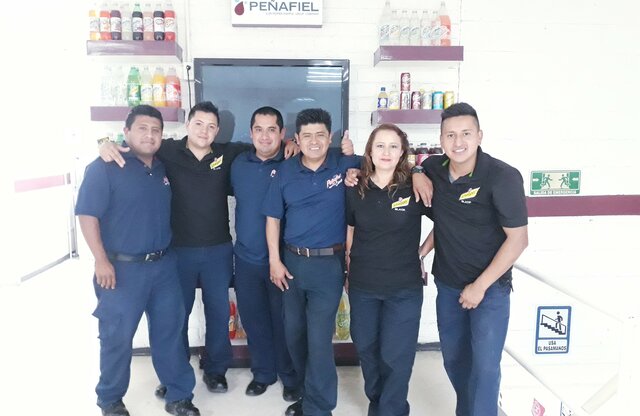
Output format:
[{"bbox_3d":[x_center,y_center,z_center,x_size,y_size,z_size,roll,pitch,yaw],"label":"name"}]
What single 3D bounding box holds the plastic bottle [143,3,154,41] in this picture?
[{"bbox_3d":[-1.113,-1.200,3.239,0.071,0.238,0.071,0,6,-3],"label":"plastic bottle"}]

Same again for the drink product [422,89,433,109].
[{"bbox_3d":[0.738,-0.729,3.418,0.066,0.124,0.066,0,7,-3],"label":"drink product"}]

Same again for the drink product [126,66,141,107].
[{"bbox_3d":[-1.223,-0.793,3.280,0.088,0.262,0.088,0,6,-3],"label":"drink product"}]

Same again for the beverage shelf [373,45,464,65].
[{"bbox_3d":[0.663,-1.018,3.387,0.556,0.092,0.235,0,6,-4],"label":"beverage shelf"}]

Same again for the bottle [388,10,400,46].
[{"bbox_3d":[0.492,-1.178,3.288,0.072,0.241,0.072,0,7,-3],"label":"bottle"}]

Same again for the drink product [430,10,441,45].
[{"bbox_3d":[0.765,-1.181,3.302,0.072,0.245,0.072,0,7,-3],"label":"drink product"}]

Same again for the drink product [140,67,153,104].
[{"bbox_3d":[-1.129,-0.785,3.252,0.084,0.266,0.084,0,7,-3],"label":"drink product"}]

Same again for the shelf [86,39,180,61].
[{"bbox_3d":[-1.200,-1.027,3.287,0.552,0.090,0.233,0,7,-3],"label":"shelf"}]

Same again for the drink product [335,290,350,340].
[{"bbox_3d":[0.170,0.771,3.596,0.112,0.340,0.112,0,7,-3],"label":"drink product"}]

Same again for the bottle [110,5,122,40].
[{"bbox_3d":[-1.317,-1.196,3.230,0.071,0.238,0.071,0,6,-3],"label":"bottle"}]

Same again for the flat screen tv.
[{"bbox_3d":[-0.330,-0.681,3.434,1.049,0.665,0.080,0,6,-3],"label":"flat screen tv"}]

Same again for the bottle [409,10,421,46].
[{"bbox_3d":[0.628,-1.178,3.296,0.070,0.235,0.070,0,6,-4],"label":"bottle"}]

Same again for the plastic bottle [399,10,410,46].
[{"bbox_3d":[0.560,-1.177,3.291,0.070,0.235,0.070,0,6,-4],"label":"plastic bottle"}]

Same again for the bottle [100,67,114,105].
[{"bbox_3d":[-1.365,-0.779,3.207,0.085,0.265,0.085,0,6,-4],"label":"bottle"}]

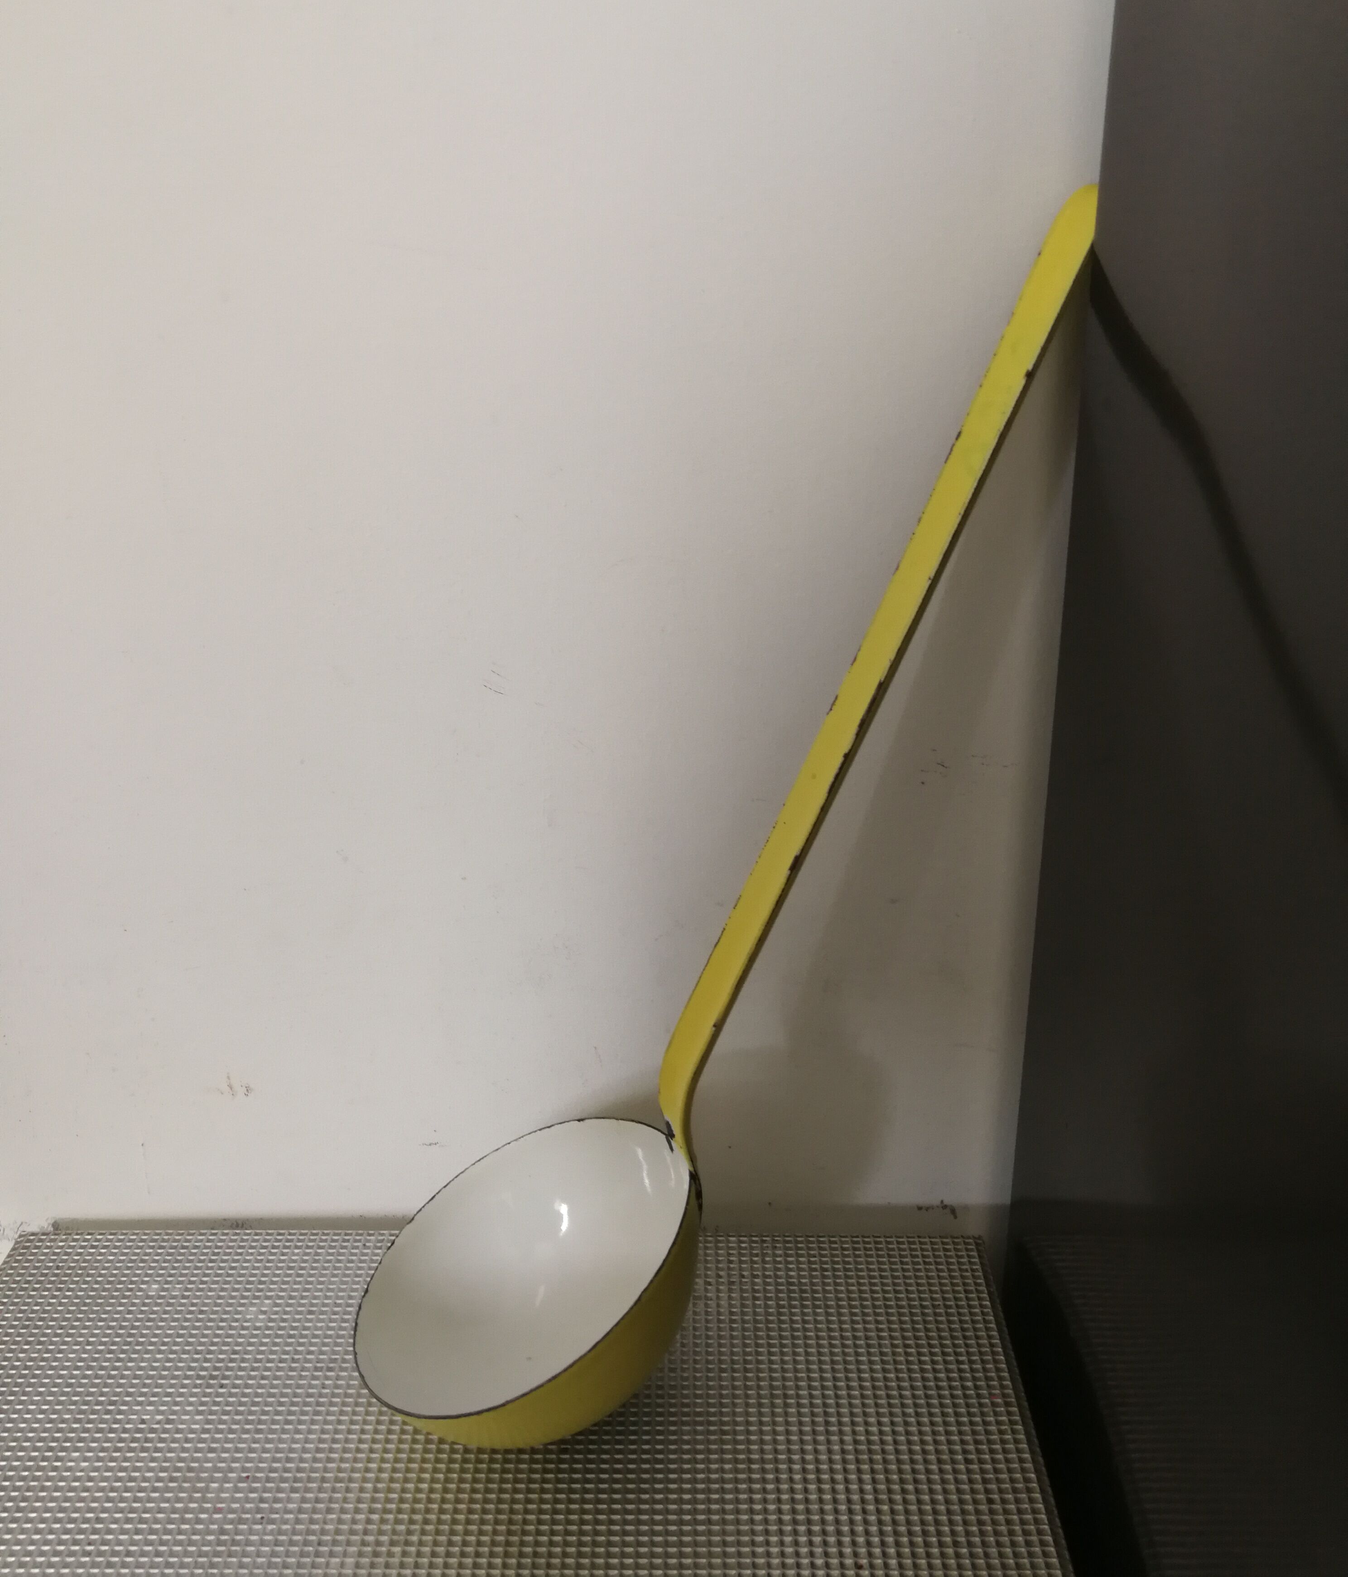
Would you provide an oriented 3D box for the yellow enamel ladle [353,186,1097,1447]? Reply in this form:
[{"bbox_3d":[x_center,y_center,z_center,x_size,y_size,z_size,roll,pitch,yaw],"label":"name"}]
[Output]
[{"bbox_3d":[0.019,0.012,0.357,0.078,0.352,0.100,21,10,-21],"label":"yellow enamel ladle"}]

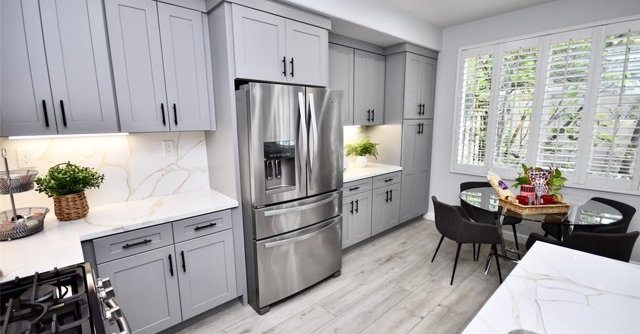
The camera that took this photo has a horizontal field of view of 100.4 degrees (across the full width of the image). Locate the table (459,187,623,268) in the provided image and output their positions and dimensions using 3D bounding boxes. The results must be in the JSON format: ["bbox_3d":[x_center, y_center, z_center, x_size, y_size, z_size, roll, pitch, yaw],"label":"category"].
[{"bbox_3d":[2.042,0.715,2.660,1.220,0.755,1.220,-8,12,-39],"label":"table"}]

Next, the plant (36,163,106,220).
[{"bbox_3d":[-1.693,0.171,1.823,0.325,0.351,0.290,-9,13,-39],"label":"plant"}]

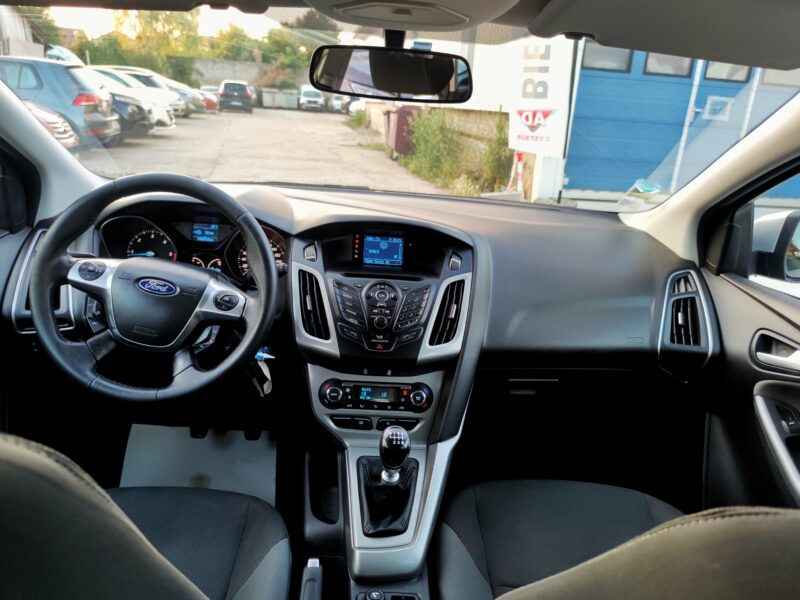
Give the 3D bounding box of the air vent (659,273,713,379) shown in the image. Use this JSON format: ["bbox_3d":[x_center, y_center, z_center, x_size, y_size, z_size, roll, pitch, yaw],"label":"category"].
[{"bbox_3d":[0.610,0.054,1.180,0.110,0.225,0.060,5,1,2],"label":"air vent"}]

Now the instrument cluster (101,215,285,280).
[{"bbox_3d":[-0.411,-0.107,1.115,0.360,0.147,0.080,2,1,-6],"label":"instrument cluster"}]

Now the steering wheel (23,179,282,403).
[{"bbox_3d":[-0.394,-0.023,0.914,0.375,0.370,0.100,14,-10,-8],"label":"steering wheel"}]

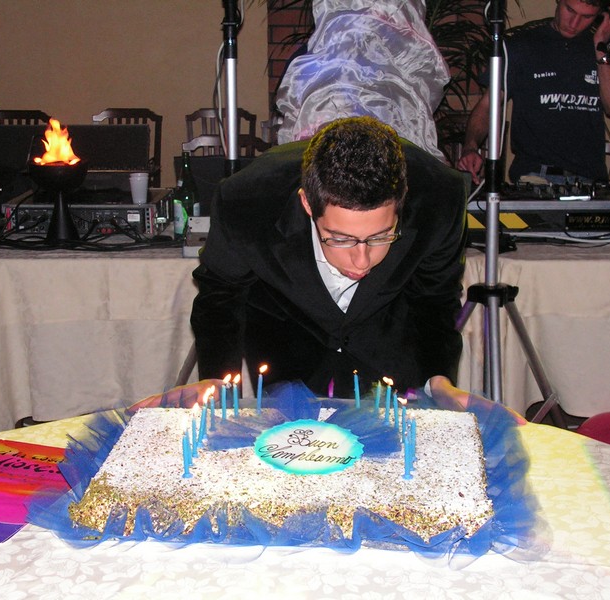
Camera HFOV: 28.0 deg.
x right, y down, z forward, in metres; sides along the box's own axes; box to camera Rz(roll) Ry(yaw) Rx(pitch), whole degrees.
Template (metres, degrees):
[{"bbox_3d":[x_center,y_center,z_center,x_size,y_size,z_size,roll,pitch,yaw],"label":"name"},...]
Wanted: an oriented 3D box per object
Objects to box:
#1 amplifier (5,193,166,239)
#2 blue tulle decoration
[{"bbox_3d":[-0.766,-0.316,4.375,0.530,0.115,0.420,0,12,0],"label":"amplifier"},{"bbox_3d":[-0.023,0.243,1.901,0.700,0.100,0.560,0,12,4],"label":"blue tulle decoration"}]

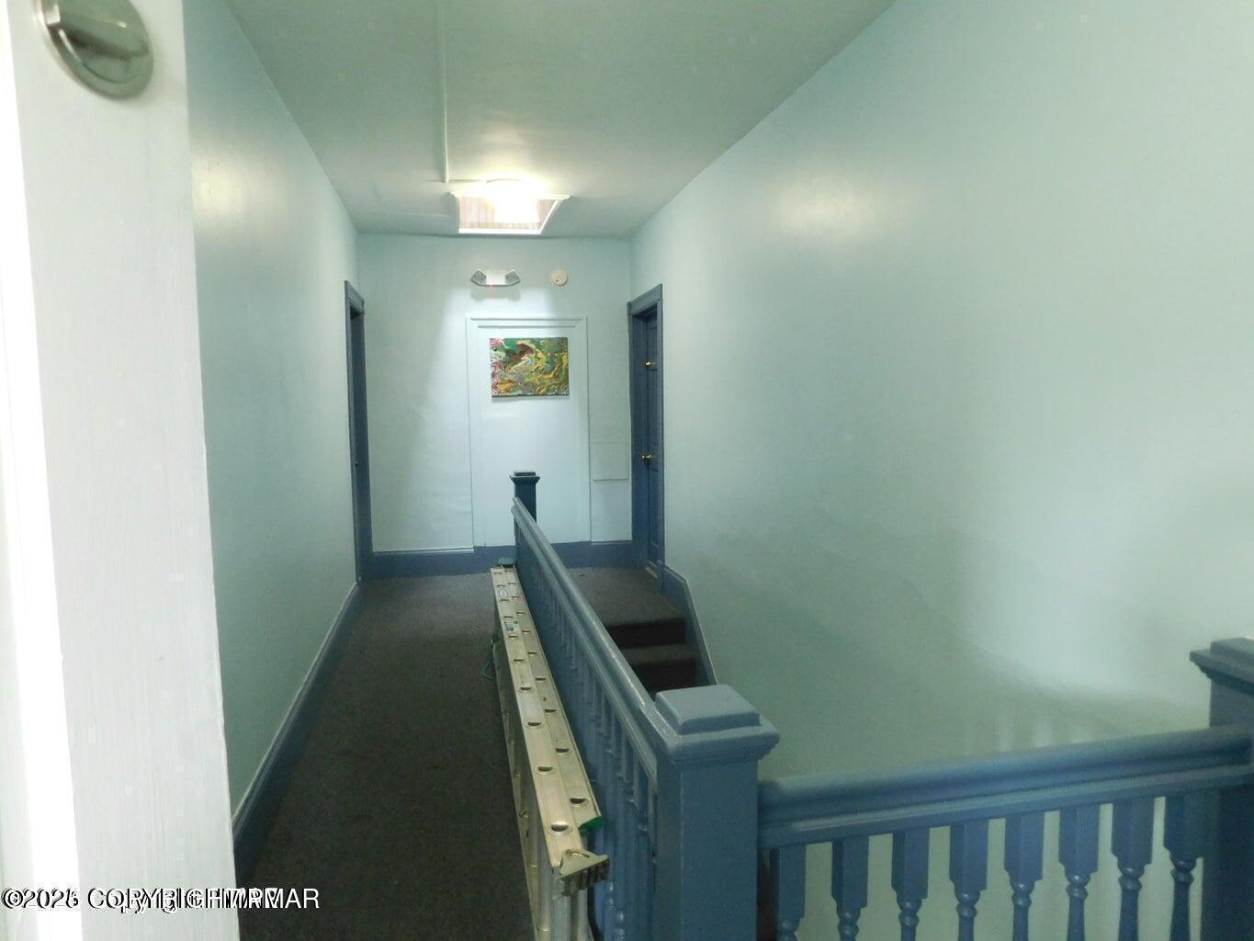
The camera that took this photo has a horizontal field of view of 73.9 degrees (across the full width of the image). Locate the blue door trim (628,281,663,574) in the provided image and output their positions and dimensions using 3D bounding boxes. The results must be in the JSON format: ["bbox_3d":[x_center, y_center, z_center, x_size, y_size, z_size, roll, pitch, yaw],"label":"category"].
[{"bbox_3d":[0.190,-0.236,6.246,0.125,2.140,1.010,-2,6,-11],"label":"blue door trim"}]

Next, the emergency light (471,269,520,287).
[{"bbox_3d":[-1.007,-1.481,6.378,0.362,0.130,0.110,-2,6,-11],"label":"emergency light"}]

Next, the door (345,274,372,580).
[{"bbox_3d":[-1.915,-0.178,5.860,0.113,2.150,0.950,-2,6,-11],"label":"door"}]

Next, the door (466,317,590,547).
[{"bbox_3d":[-0.758,-0.313,6.583,0.955,1.790,0.050,-2,6,-11],"label":"door"}]

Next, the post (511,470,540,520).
[{"bbox_3d":[-0.602,0.486,5.006,0.176,0.965,0.175,-2,6,-11],"label":"post"}]

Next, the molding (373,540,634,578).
[{"bbox_3d":[-0.960,0.714,6.643,2.070,0.198,0.025,-2,6,-11],"label":"molding"}]

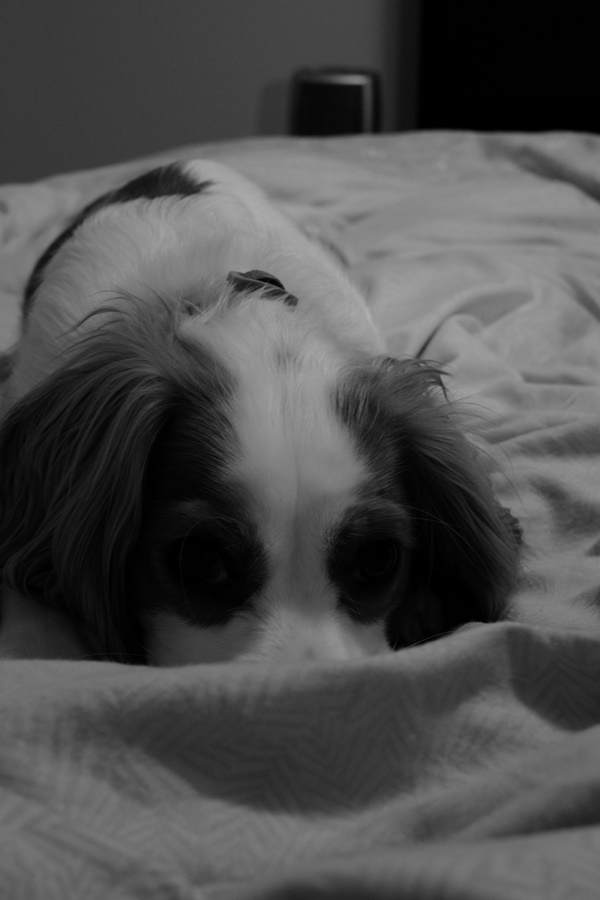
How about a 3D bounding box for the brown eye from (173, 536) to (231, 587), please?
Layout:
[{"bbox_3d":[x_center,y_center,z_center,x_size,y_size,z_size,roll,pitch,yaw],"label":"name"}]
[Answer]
[{"bbox_3d":[-0.042,0.048,0.437,0.025,0.020,0.017,3,14,11],"label":"brown eye"}]

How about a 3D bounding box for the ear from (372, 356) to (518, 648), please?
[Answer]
[{"bbox_3d":[0.067,0.028,0.465,0.066,0.122,0.065,1,22,2],"label":"ear"}]

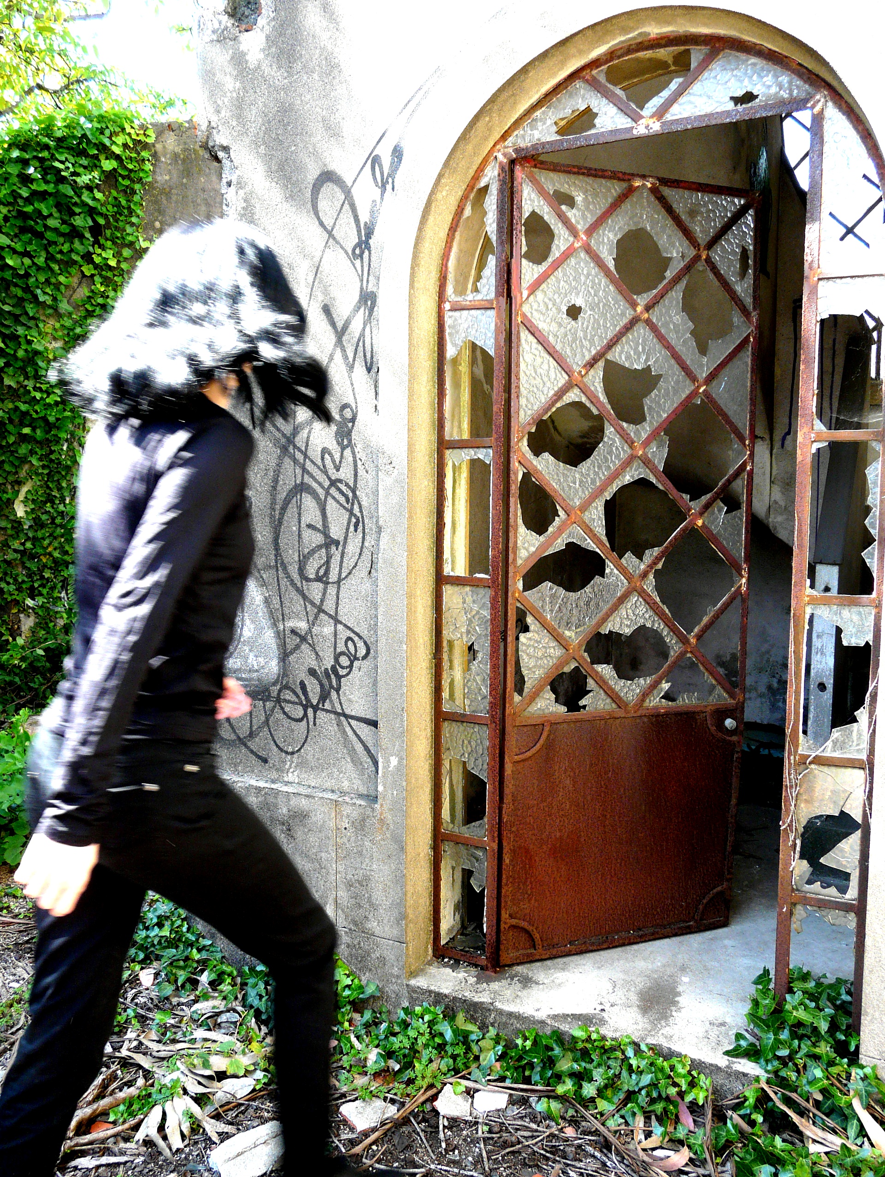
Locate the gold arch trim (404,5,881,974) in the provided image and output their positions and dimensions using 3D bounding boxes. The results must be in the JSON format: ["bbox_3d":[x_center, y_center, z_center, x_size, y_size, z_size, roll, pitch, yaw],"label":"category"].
[{"bbox_3d":[0.410,-0.096,2.102,1.030,2.172,0.154,3,6,27],"label":"gold arch trim"}]

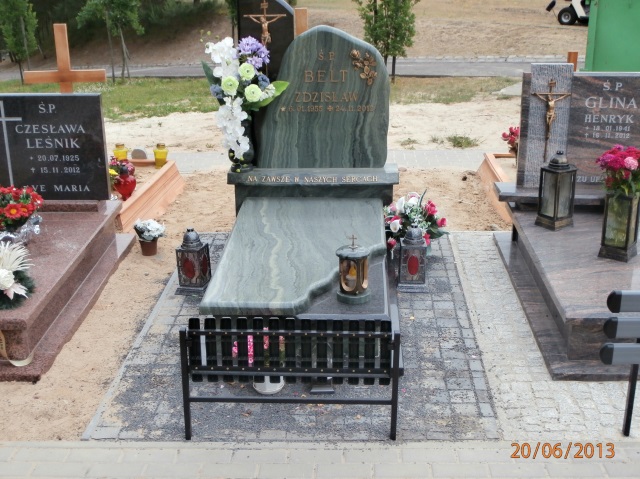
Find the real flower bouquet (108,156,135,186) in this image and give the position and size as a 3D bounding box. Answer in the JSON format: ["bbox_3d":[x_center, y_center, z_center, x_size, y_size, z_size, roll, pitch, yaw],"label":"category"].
[{"bbox_3d":[-1.305,-0.413,5.667,0.200,0.249,0.190,0,19,0],"label":"real flower bouquet"}]

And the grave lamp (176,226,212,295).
[{"bbox_3d":[-0.668,0.104,4.564,0.165,0.336,0.165,-5,19,-15],"label":"grave lamp"}]

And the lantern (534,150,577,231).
[{"bbox_3d":[1.279,-0.275,4.725,0.150,0.416,0.150,-14,23,-36],"label":"lantern"}]

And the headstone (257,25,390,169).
[{"bbox_3d":[0.020,-0.796,4.872,0.745,0.793,0.085,0,19,1],"label":"headstone"}]

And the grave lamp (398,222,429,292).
[{"bbox_3d":[0.492,0.090,4.567,0.165,0.361,0.165,1,19,4],"label":"grave lamp"}]

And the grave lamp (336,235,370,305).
[{"bbox_3d":[0.137,0.120,3.665,0.147,0.293,0.147,0,19,0],"label":"grave lamp"}]

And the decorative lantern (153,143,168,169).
[{"bbox_3d":[-1.147,-0.603,6.257,0.108,0.180,0.108,0,19,0],"label":"decorative lantern"}]

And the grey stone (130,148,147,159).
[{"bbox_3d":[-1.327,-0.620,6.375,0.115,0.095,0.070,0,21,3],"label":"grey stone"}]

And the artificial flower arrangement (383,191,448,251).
[{"bbox_3d":[0.539,-0.079,4.851,0.345,0.380,0.310,0,19,0],"label":"artificial flower arrangement"}]

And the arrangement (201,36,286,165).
[{"bbox_3d":[-0.408,-0.755,4.759,0.460,0.694,0.300,0,19,0],"label":"arrangement"}]

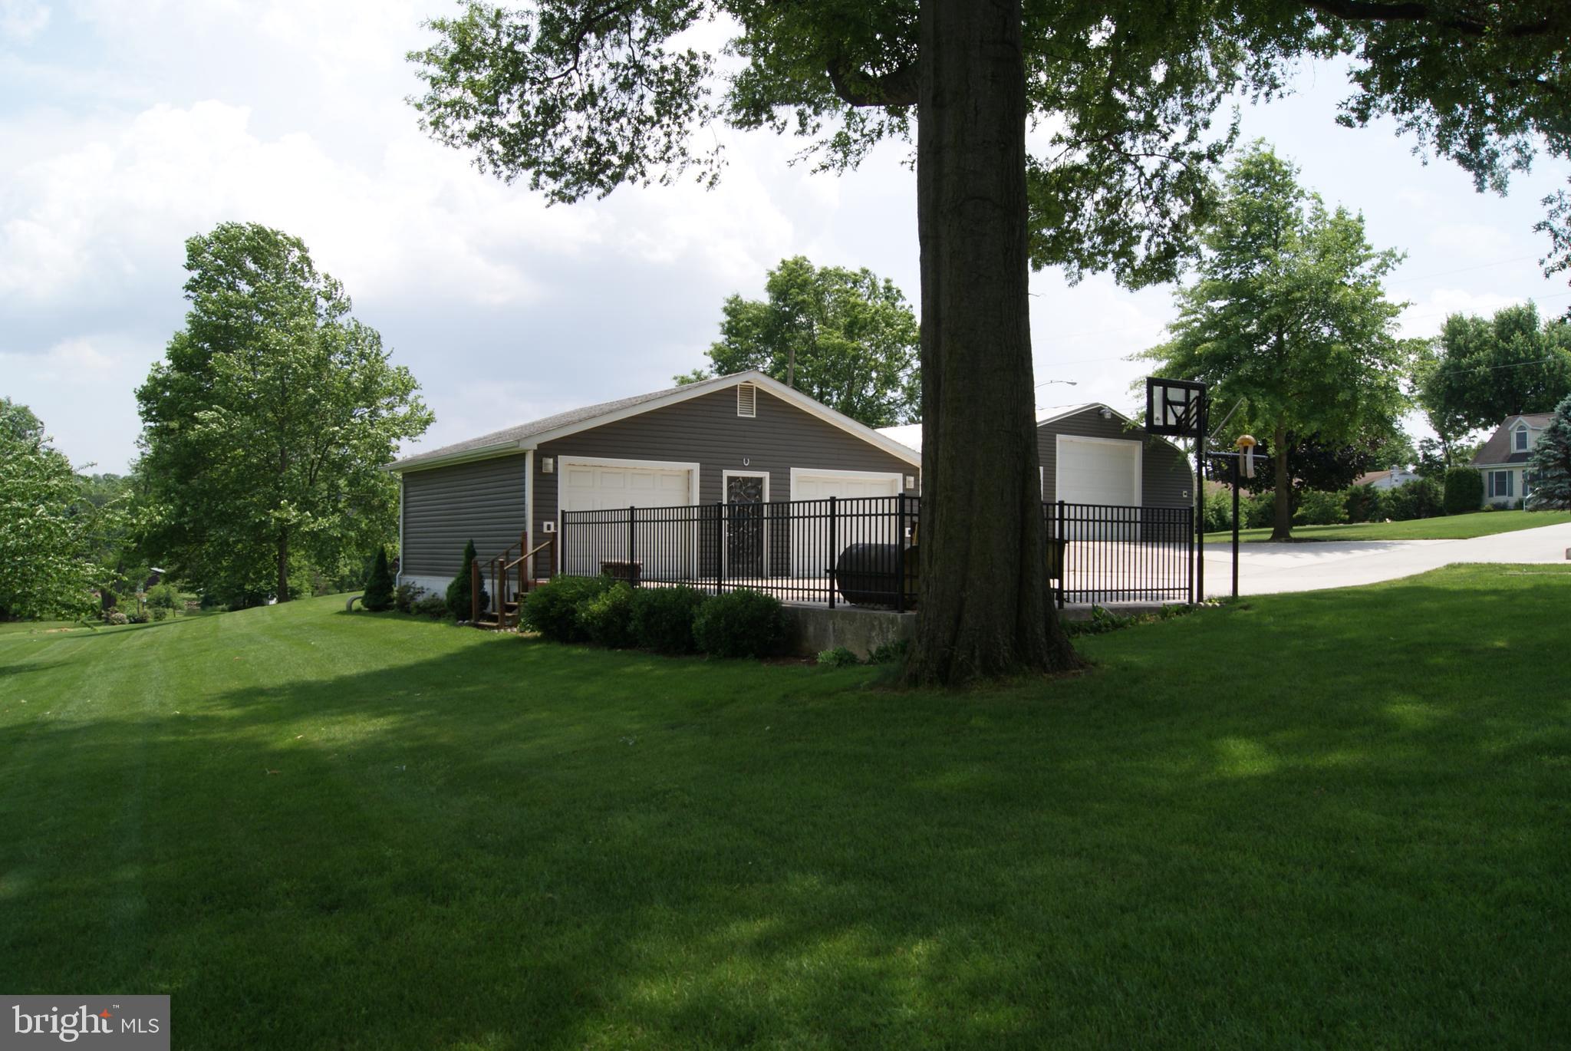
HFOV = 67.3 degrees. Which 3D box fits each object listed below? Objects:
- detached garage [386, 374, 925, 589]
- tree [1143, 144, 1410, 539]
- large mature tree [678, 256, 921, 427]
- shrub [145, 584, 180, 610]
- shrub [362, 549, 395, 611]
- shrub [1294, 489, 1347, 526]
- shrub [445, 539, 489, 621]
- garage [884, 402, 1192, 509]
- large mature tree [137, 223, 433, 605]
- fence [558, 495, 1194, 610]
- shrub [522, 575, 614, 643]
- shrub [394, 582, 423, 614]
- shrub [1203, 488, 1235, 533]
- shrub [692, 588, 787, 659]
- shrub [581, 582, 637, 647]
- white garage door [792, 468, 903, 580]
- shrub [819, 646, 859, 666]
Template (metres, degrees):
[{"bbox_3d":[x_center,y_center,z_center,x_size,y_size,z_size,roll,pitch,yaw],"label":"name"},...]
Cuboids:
[{"bbox_3d":[-2.932,-0.664,26.829,9.884,4.650,8.181,1,-2,-35],"label":"detached garage"},{"bbox_3d":[15.373,-5.729,36.800,8.500,12.300,8.400,0,-1,0],"label":"tree"},{"bbox_3d":[1.311,-5.627,56.000,11.300,14.200,11.000,0,-1,0],"label":"large mature tree"},{"bbox_3d":[-26.930,3.160,51.000,1.500,1.350,1.400,0,-1,0],"label":"shrub"},{"bbox_3d":[-9.085,1.205,26.300,0.760,1.420,0.760,0,-1,0],"label":"shrub"},{"bbox_3d":[24.405,-0.786,54.000,2.100,1.743,2.400,1,-2,-35],"label":"shrub"},{"bbox_3d":[-5.857,0.991,21.700,0.820,1.505,0.840,1,-2,-35],"label":"shrub"},{"bbox_3d":[5.915,-1.455,40.536,9.300,4.250,12.200,1,-2,-36],"label":"garage"},{"bbox_3d":[-16.529,-3.664,39.000,9.600,12.667,9.800,1,-2,-35],"label":"large mature tree"},{"bbox_3d":[0.792,0.392,17.310,4.940,1.334,8.600,1,-2,-35],"label":"fence"},{"bbox_3d":[-3.277,1.218,17.700,1.300,0.977,1.400,0,-1,0],"label":"shrub"},{"bbox_3d":[-7.954,1.517,24.900,0.650,0.680,0.650,0,-1,0],"label":"shrub"},{"bbox_3d":[17.332,-0.587,47.000,1.600,1.810,1.600,1,-2,-35],"label":"shrub"},{"bbox_3d":[-0.546,1.157,13.900,1.100,0.819,1.130,0,-1,0],"label":"shrub"},{"bbox_3d":[-2.454,1.234,16.500,0.920,0.868,0.920,0,-1,0],"label":"shrub"},{"bbox_3d":[1.316,-0.011,24.834,2.930,2.200,0.130,1,-2,-36],"label":"white garage door"},{"bbox_3d":[0.585,1.433,12.950,0.420,0.204,0.460,1,-2,-35],"label":"shrub"}]

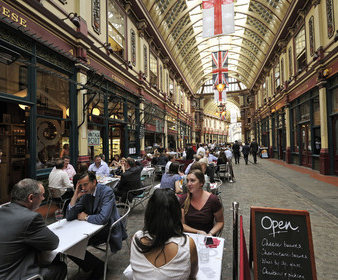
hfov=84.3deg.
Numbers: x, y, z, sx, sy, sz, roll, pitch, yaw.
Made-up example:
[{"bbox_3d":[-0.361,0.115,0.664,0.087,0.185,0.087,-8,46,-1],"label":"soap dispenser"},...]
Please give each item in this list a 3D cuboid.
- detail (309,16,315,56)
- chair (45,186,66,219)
[{"bbox_3d":[7.610,-5.467,9.921,0.100,2.050,0.480,-1,-1,16],"label":"detail"},{"bbox_3d":[-2.126,1.317,3.934,0.530,0.740,0.560,-1,-1,16],"label":"chair"}]

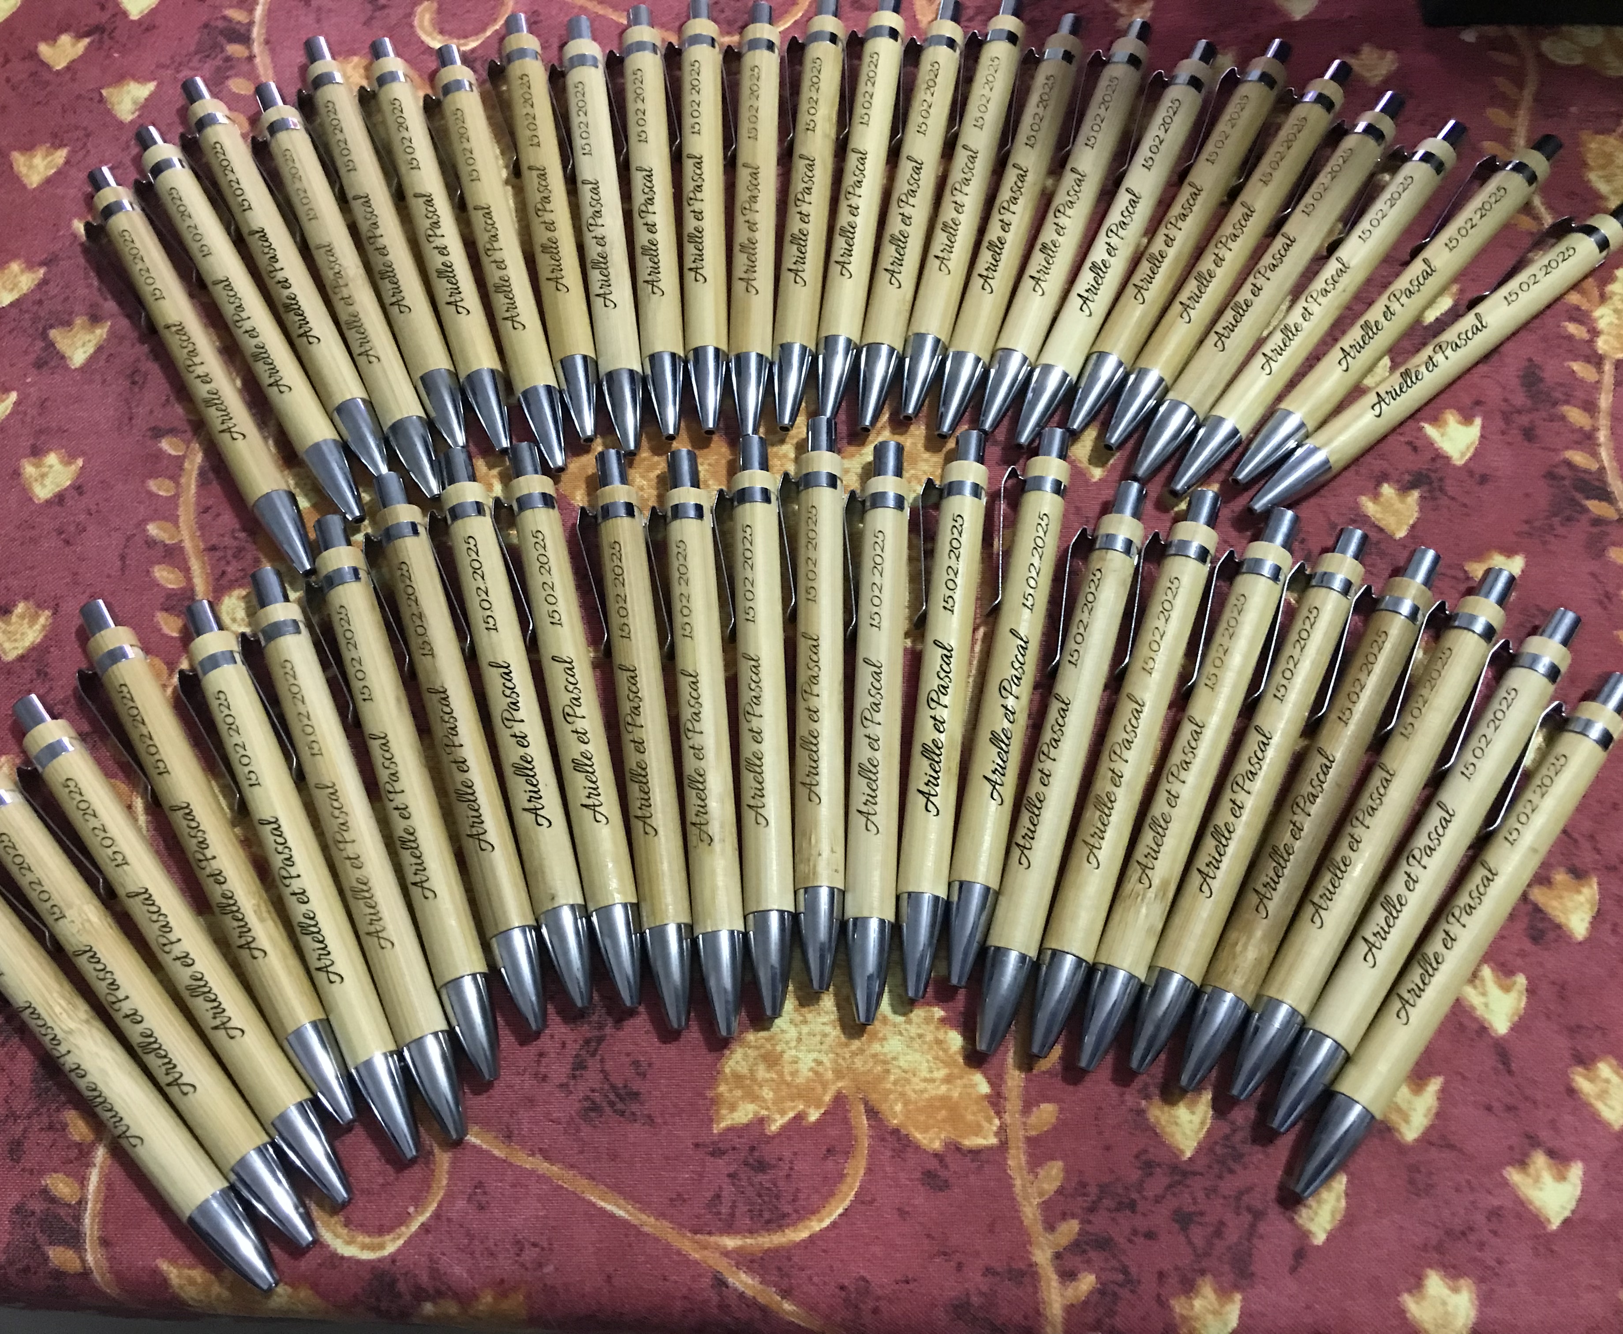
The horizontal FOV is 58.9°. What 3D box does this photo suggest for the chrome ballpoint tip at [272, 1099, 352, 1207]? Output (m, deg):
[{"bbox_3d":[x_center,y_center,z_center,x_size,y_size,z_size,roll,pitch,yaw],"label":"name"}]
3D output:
[{"bbox_3d":[-0.101,0.101,0.295,0.011,0.011,0.022,-37,72,-12],"label":"chrome ballpoint tip"}]

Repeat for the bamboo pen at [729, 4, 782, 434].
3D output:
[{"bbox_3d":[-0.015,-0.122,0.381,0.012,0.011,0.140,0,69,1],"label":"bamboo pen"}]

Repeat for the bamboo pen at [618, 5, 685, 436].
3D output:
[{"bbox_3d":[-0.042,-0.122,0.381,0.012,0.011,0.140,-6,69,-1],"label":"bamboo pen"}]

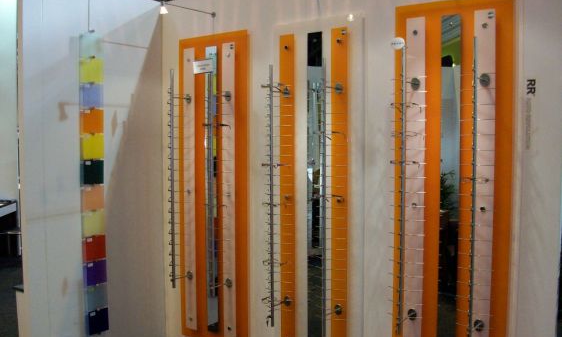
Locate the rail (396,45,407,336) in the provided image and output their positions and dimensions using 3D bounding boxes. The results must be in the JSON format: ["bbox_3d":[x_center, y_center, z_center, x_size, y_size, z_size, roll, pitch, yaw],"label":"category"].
[{"bbox_3d":[0.608,0.116,2.774,0.020,1.452,0.021,2,4,35],"label":"rail"}]

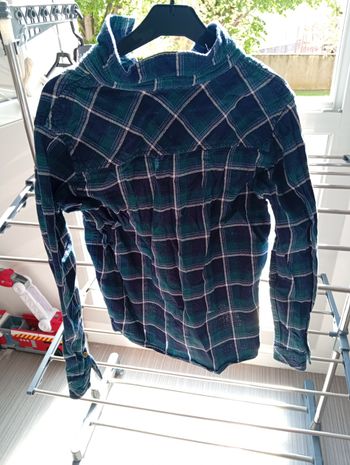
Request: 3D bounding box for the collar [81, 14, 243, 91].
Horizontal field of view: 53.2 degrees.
[{"bbox_3d":[-0.013,-0.234,0.459,0.192,0.080,0.095,2,26,8],"label":"collar"}]

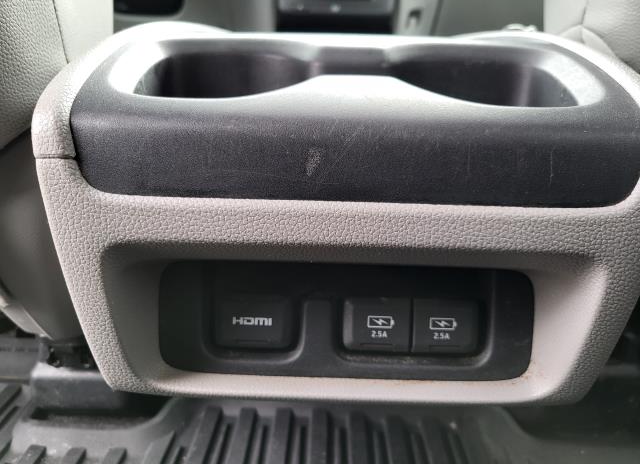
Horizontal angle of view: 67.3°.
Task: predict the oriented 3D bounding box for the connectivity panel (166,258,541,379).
[{"bbox_3d":[0.011,0.040,0.212,0.163,0.051,0.020,2,7,0],"label":"connectivity panel"}]

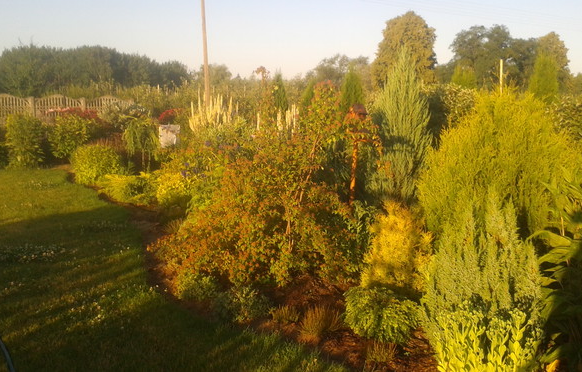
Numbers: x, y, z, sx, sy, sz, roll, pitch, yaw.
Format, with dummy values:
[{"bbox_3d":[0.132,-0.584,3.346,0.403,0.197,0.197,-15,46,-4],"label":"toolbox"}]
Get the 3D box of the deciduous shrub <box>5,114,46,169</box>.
[{"bbox_3d":[-5.382,-0.940,10.500,0.800,1.120,0.750,-5,11,-27],"label":"deciduous shrub"}]

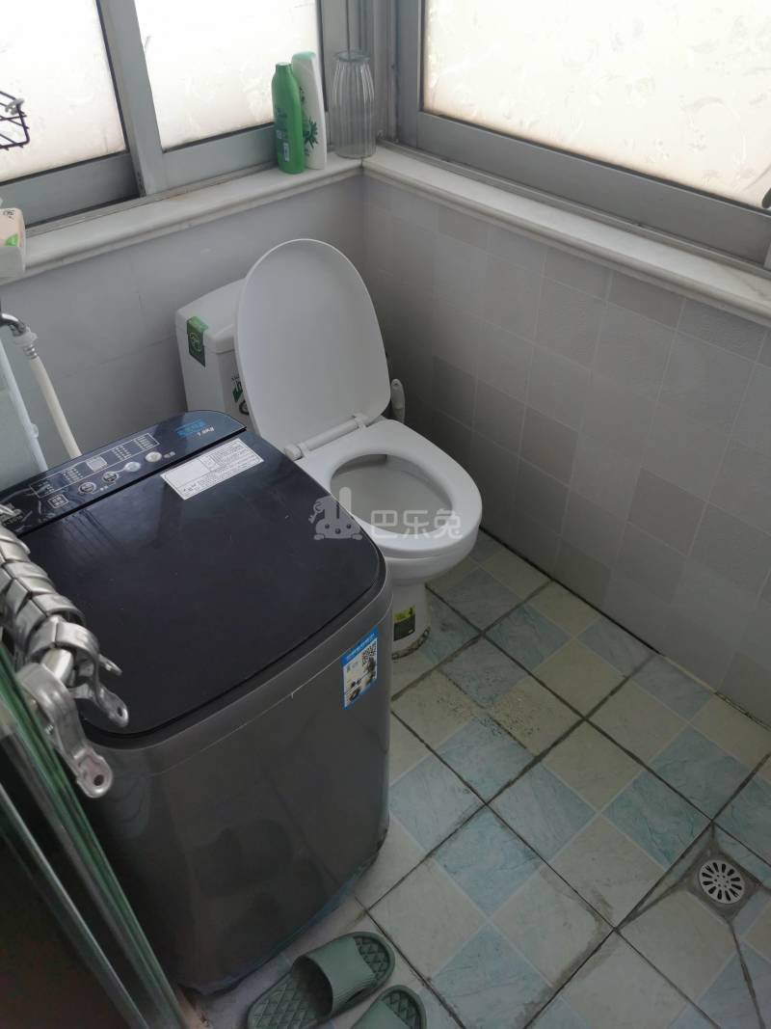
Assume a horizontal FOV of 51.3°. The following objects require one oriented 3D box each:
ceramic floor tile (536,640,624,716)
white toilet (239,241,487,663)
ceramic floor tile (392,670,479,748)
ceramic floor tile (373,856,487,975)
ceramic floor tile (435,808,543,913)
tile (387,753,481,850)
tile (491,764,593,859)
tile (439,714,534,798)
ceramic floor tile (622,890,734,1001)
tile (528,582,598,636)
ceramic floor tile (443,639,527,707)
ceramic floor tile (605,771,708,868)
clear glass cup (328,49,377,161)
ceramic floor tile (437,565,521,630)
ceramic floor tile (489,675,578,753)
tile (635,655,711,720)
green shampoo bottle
[{"bbox_3d":[0.428,0.361,1.766,0.148,0.010,0.148,-30,49,-30],"label":"ceramic floor tile"},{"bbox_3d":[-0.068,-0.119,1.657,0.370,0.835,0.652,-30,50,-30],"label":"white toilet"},{"bbox_3d":[0.104,0.417,1.707,0.148,0.010,0.148,-30,49,-29],"label":"ceramic floor tile"},{"bbox_3d":[0.074,0.697,1.392,0.148,0.010,0.148,-30,49,-29],"label":"ceramic floor tile"},{"bbox_3d":[0.188,0.632,1.466,0.148,0.010,0.148,-30,49,-29],"label":"ceramic floor tile"},{"bbox_3d":[0.088,0.554,1.543,0.148,0.010,0.148,-30,49,-30],"label":"tile"},{"bbox_3d":[0.302,0.566,1.540,0.148,0.010,0.148,-30,49,-29],"label":"tile"},{"bbox_3d":[0.203,0.491,1.622,0.148,0.010,0.148,-30,49,-29],"label":"tile"},{"bbox_3d":[0.499,0.715,1.368,0.148,0.010,0.148,-30,49,-29],"label":"ceramic floor tile"},{"bbox_3d":[0.427,0.231,1.915,0.108,0.010,0.148,-30,49,-30],"label":"tile"},{"bbox_3d":[0.218,0.352,1.786,0.148,0.010,0.148,-30,49,-29],"label":"ceramic floor tile"},{"bbox_3d":[0.513,0.574,1.524,0.148,0.010,0.148,-30,49,-29],"label":"ceramic floor tile"},{"bbox_3d":[-0.069,-0.903,1.776,0.094,0.195,0.094,0,41,0],"label":"clear glass cup"},{"bbox_3d":[0.232,0.213,1.940,0.148,0.010,0.148,-30,49,-29],"label":"ceramic floor tile"},{"bbox_3d":[0.317,0.426,1.700,0.148,0.010,0.148,-30,49,-29],"label":"ceramic floor tile"},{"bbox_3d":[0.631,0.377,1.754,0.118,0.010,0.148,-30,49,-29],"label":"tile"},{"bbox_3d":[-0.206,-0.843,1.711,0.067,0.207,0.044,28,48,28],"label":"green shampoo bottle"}]

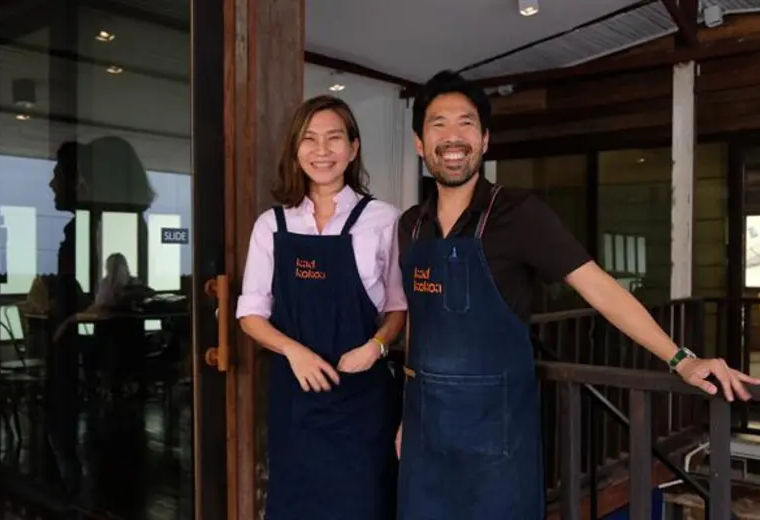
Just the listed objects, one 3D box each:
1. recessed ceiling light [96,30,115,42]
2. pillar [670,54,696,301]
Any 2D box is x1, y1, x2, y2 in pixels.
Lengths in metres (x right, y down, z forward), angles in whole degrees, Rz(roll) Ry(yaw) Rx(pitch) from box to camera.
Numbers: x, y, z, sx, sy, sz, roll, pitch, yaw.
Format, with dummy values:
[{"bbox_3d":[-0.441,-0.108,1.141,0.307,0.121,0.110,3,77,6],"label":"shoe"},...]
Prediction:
[{"bbox_3d":[-1.584,-1.290,4.500,0.100,0.060,0.100,0,1,0],"label":"recessed ceiling light"},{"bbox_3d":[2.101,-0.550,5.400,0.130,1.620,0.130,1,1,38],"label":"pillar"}]

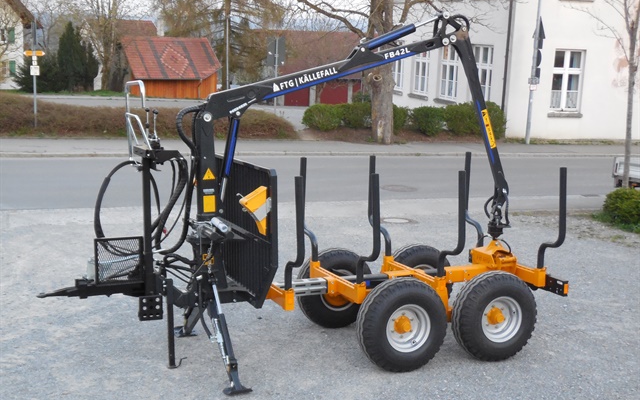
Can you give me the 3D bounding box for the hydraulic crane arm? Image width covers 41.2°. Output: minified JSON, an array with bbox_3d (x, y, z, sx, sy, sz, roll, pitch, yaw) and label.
[{"bbox_3d":[0.480,-0.668,8.012,3.237,2.210,0.280,-2,8,-23],"label":"hydraulic crane arm"}]

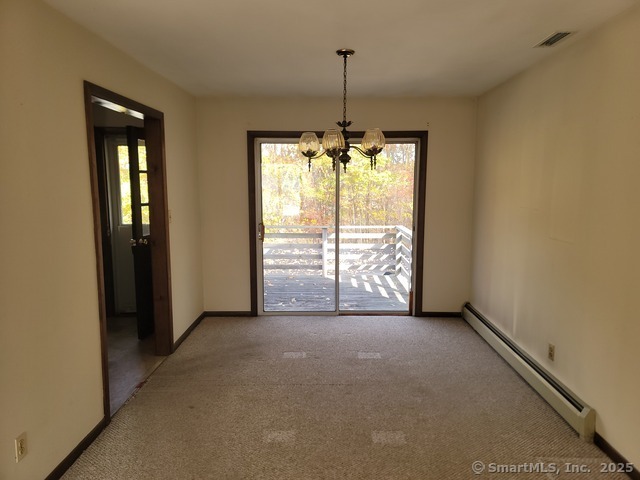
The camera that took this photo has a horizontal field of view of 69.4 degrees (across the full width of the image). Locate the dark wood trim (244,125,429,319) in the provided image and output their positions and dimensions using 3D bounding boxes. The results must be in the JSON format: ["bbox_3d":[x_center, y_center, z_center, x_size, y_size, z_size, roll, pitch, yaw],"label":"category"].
[{"bbox_3d":[0.189,-0.152,5.148,1.948,2.063,0.105,0,8,1],"label":"dark wood trim"}]

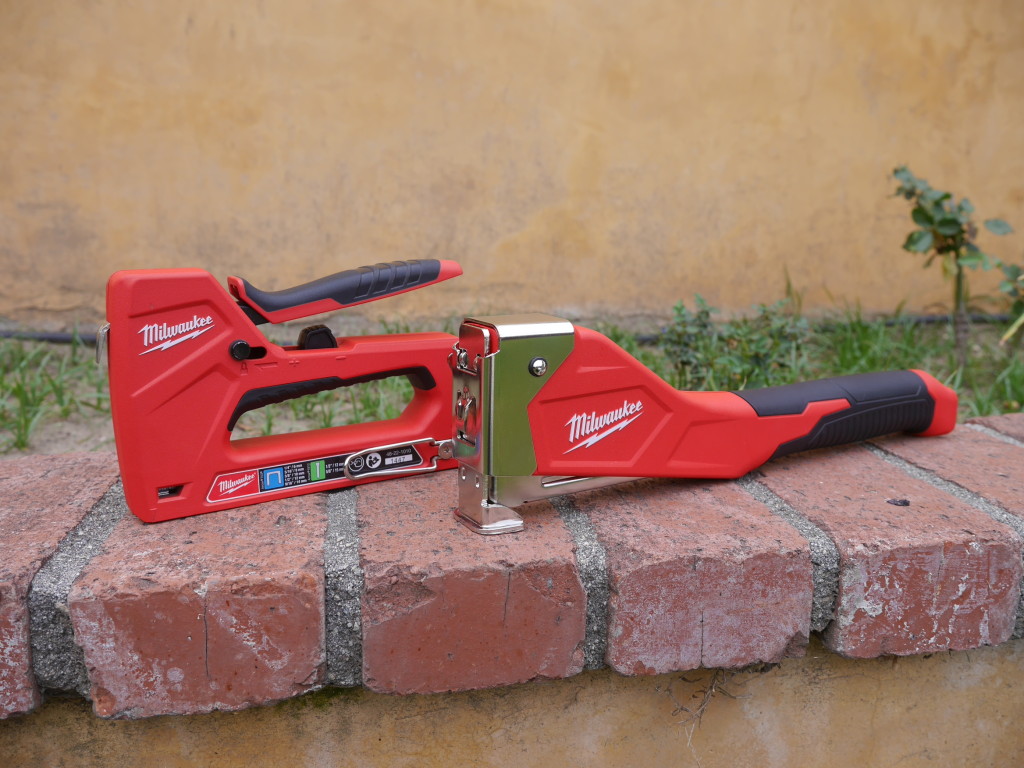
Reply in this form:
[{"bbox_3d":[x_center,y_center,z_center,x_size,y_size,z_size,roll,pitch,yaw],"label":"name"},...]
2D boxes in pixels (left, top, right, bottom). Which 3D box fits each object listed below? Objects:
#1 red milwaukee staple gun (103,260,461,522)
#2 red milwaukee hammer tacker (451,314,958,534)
[{"bbox_3d":[-0.113,-0.005,0.445,0.190,0.123,0.035,-7,17,-28],"label":"red milwaukee staple gun"},{"bbox_3d":[0.134,0.002,0.478,0.357,0.101,0.039,-7,16,-27],"label":"red milwaukee hammer tacker"}]

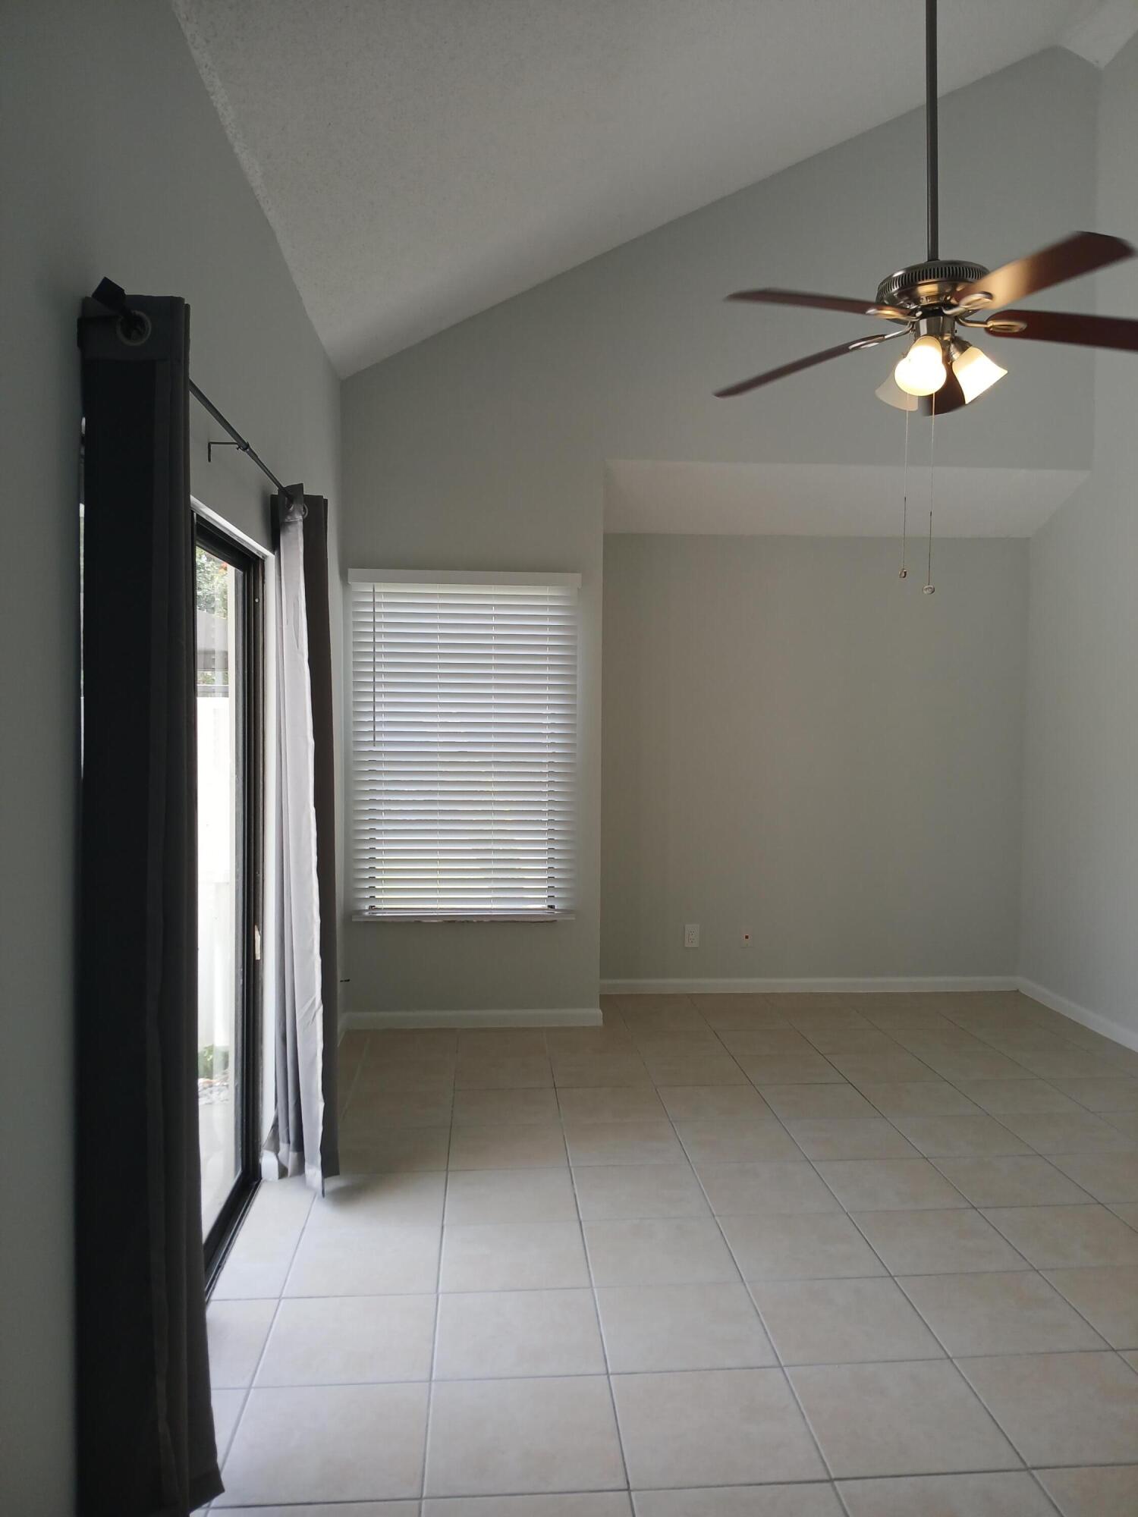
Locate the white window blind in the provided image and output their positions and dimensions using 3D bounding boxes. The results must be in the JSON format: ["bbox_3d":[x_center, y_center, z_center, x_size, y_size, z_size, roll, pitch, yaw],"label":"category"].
[{"bbox_3d":[-0.485,-0.056,5.368,1.066,1.630,0.090,0,3,-4],"label":"white window blind"}]

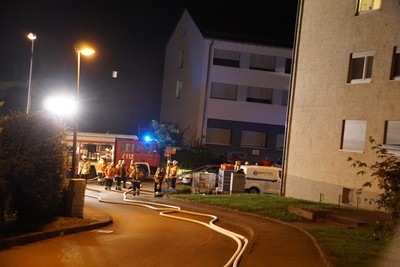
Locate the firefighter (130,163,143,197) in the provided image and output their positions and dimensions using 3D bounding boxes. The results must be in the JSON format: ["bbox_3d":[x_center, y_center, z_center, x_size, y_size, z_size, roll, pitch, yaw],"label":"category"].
[{"bbox_3d":[-3.812,2.839,44.700,0.700,1.820,0.500,5,0,6],"label":"firefighter"}]

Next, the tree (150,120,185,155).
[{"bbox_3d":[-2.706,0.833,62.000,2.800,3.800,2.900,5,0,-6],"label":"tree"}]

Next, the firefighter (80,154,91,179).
[{"bbox_3d":[-7.398,2.330,48.200,0.620,1.850,0.470,4,0,-24],"label":"firefighter"}]

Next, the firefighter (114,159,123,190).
[{"bbox_3d":[-5.131,2.638,47.000,0.450,1.840,0.550,4,0,-45],"label":"firefighter"}]

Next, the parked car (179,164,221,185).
[{"bbox_3d":[0.961,2.938,50.575,4.300,1.480,1.770,5,0,-27],"label":"parked car"}]

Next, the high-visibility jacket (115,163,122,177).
[{"bbox_3d":[-5.034,2.224,46.000,0.400,0.820,0.550,4,1,-41],"label":"high-visibility jacket"}]

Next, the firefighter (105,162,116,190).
[{"bbox_3d":[-5.613,2.697,46.600,0.620,1.780,0.500,5,0,21],"label":"firefighter"}]

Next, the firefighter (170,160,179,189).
[{"bbox_3d":[-1.655,2.727,49.300,0.470,1.860,0.550,4,0,-21],"label":"firefighter"}]

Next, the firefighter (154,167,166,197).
[{"bbox_3d":[-2.382,2.954,44.900,0.550,1.780,0.600,5,0,12],"label":"firefighter"}]

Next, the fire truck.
[{"bbox_3d":[-6.600,1.670,55.000,7.100,3.250,2.500,5,0,-7],"label":"fire truck"}]

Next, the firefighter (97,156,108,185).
[{"bbox_3d":[-6.612,2.509,50.500,0.650,1.850,0.500,5,0,24],"label":"firefighter"}]

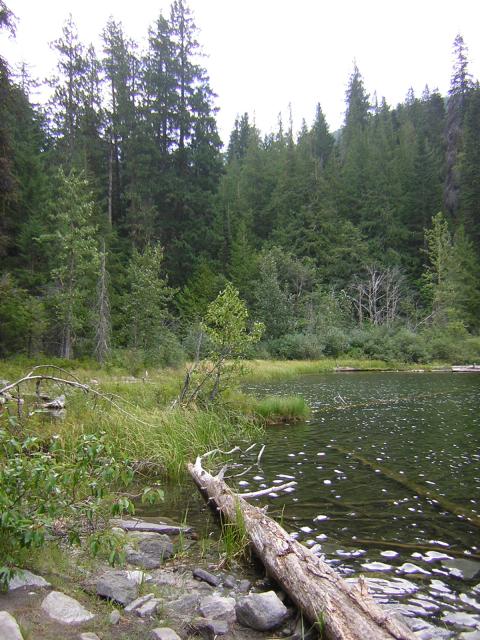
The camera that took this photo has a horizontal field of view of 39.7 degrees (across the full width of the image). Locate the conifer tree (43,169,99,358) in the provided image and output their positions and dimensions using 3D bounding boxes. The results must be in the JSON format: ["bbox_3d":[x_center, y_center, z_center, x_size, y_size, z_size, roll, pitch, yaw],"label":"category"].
[{"bbox_3d":[-8.658,-2.886,34.000,2.900,9.710,2.800,0,-2,0],"label":"conifer tree"}]

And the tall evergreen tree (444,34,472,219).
[{"bbox_3d":[17.070,-10.352,52.000,2.700,23.910,2.700,0,-2,0],"label":"tall evergreen tree"}]

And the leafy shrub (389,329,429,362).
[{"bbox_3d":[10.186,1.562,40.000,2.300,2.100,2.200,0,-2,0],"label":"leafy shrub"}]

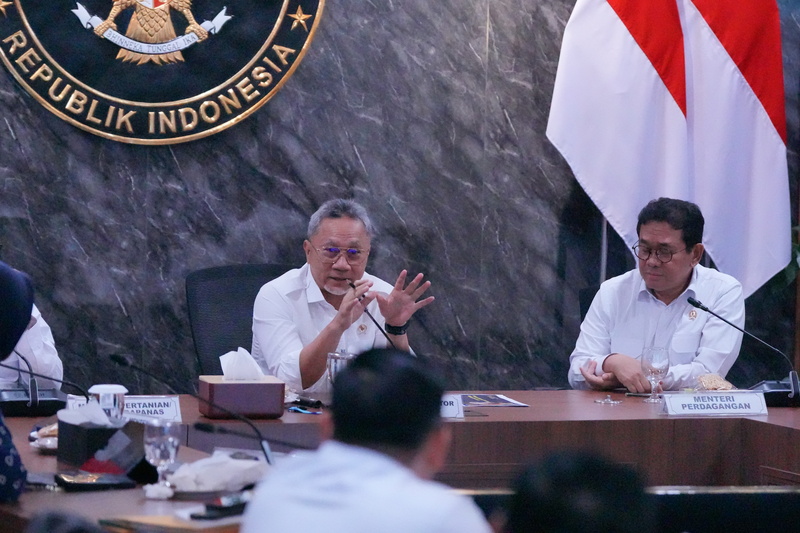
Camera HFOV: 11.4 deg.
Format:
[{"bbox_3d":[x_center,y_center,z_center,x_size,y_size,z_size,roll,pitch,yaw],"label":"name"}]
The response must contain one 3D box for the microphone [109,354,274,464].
[{"bbox_3d":[-0.399,0.328,8.540,0.430,0.280,0.120,-1,6,-25],"label":"microphone"}]

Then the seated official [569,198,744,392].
[{"bbox_3d":[0.689,0.424,10.759,0.520,1.250,0.800,2,5,3],"label":"seated official"}]

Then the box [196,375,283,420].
[{"bbox_3d":[-0.383,0.317,9.751,0.192,0.087,0.140,0,5,-12],"label":"box"}]

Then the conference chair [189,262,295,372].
[{"bbox_3d":[-0.268,0.514,10.709,0.620,1.030,0.640,0,5,-16],"label":"conference chair"}]

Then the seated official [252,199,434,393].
[{"bbox_3d":[-0.191,0.428,10.460,0.540,1.250,0.820,0,5,-14],"label":"seated official"}]

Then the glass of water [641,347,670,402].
[{"bbox_3d":[0.652,0.273,10.229,0.071,0.143,0.071,1,5,0],"label":"glass of water"}]

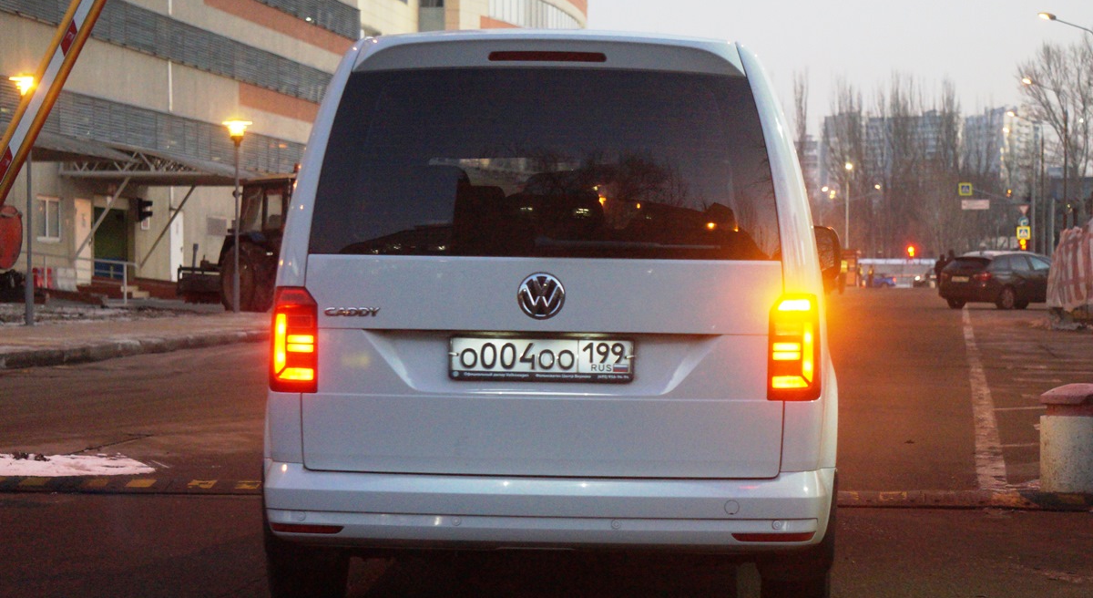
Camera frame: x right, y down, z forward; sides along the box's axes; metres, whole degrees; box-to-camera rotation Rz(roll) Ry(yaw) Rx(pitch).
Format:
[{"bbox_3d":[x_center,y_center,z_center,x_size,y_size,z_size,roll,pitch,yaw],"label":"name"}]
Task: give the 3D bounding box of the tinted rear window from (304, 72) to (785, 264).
[{"bbox_3d":[0.000,-0.400,7.480,1.370,0.590,0.100,1,-16,3],"label":"tinted rear window"}]

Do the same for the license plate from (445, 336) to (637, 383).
[{"bbox_3d":[-0.012,0.174,7.320,0.530,0.130,0.020,1,1,3],"label":"license plate"}]

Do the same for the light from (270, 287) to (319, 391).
[{"bbox_3d":[-0.742,0.118,7.450,0.150,0.310,0.140,1,1,3],"label":"light"}]

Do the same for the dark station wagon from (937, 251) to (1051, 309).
[{"bbox_3d":[12.220,-0.490,66.900,4.420,1.550,1.780,-1,1,-45],"label":"dark station wagon"}]

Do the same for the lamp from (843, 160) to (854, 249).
[{"bbox_3d":[21.312,-5.368,180.000,0.600,8.400,0.700,0,1,-18],"label":"lamp"}]

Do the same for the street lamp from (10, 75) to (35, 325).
[{"bbox_3d":[-8.325,-1.589,41.000,0.560,4.020,0.560,0,1,0],"label":"street lamp"}]

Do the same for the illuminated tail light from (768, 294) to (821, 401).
[{"bbox_3d":[0.716,0.141,7.370,0.153,0.310,0.140,1,1,3],"label":"illuminated tail light"}]

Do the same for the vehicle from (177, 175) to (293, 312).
[{"bbox_3d":[-5.420,-1.130,52.850,2.050,2.820,5.200,0,1,-40],"label":"vehicle"}]

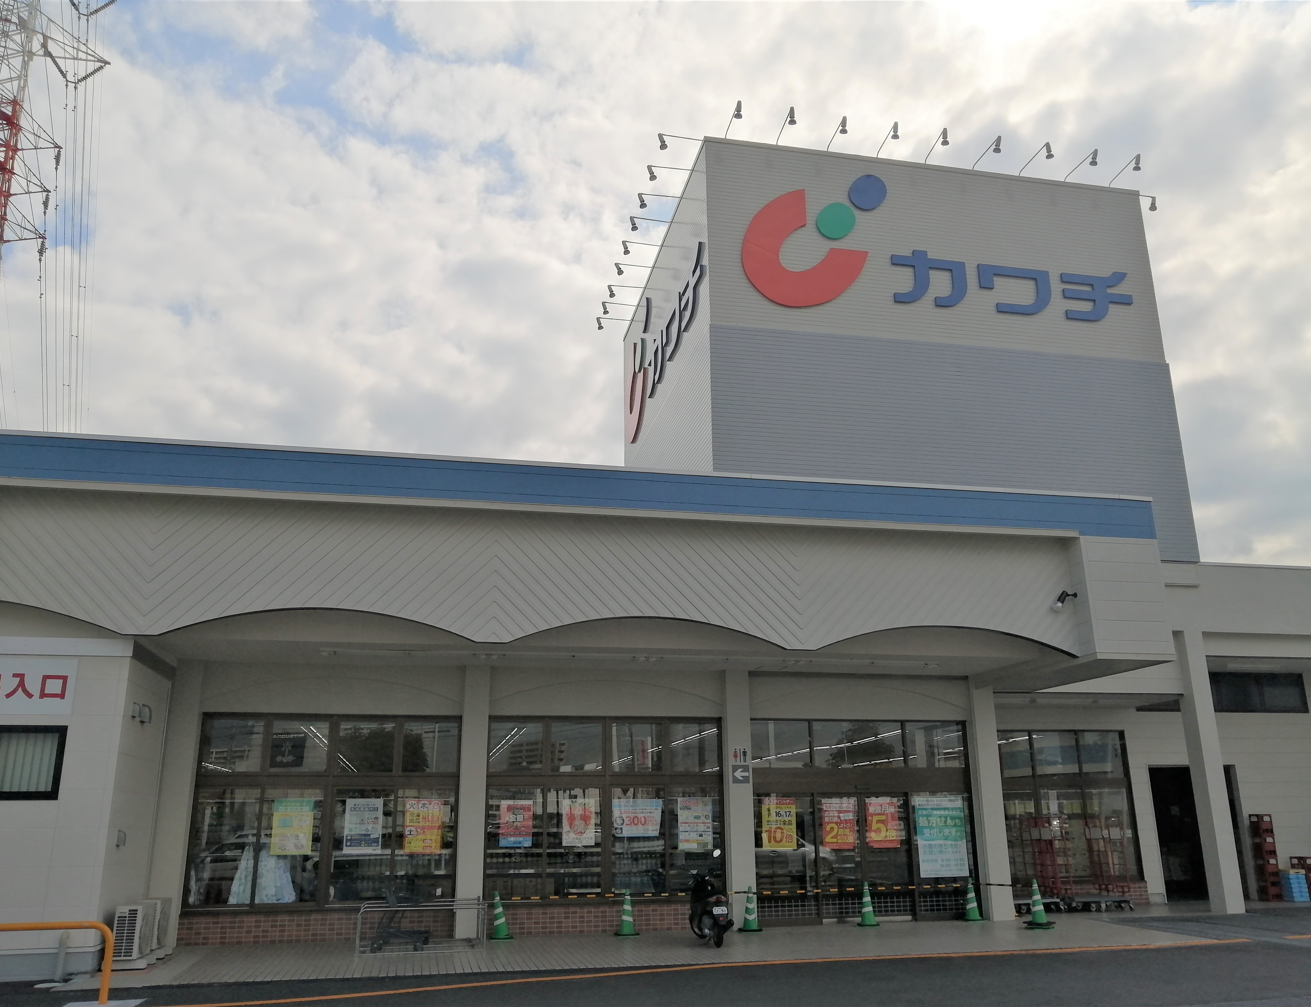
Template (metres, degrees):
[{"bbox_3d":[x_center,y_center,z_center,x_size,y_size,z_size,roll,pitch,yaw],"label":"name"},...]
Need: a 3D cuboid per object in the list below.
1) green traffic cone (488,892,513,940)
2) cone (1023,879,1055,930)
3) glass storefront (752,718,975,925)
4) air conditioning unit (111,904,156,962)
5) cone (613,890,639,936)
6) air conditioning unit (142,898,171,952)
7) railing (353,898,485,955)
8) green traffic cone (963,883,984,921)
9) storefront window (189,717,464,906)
[{"bbox_3d":[-2.418,6.365,16.200,0.370,0.695,0.370,3,-17,-11],"label":"green traffic cone"},{"bbox_3d":[6.187,6.488,16.985,0.370,0.740,0.370,3,-17,-11],"label":"cone"},{"bbox_3d":[3.650,5.492,18.186,4.130,3.380,0.180,3,-17,-11],"label":"glass storefront"},{"bbox_3d":[-6.822,5.595,13.717,0.300,0.630,0.780,3,-17,-12],"label":"air conditioning unit"},{"bbox_3d":[-0.448,6.457,16.555,0.370,0.695,0.370,3,-17,-11],"label":"cone"},{"bbox_3d":[-7.029,5.876,14.654,0.300,0.630,0.780,3,-17,-12],"label":"air conditioning unit"},{"bbox_3d":[-3.393,6.144,15.267,1.770,0.600,1.410,3,-17,-11],"label":"railing"},{"bbox_3d":[5.459,6.812,18.002,0.370,0.690,0.370,3,-17,-11],"label":"green traffic cone"},{"bbox_3d":[-5.005,4.672,15.988,3.867,2.842,0.130,3,-17,-12],"label":"storefront window"}]

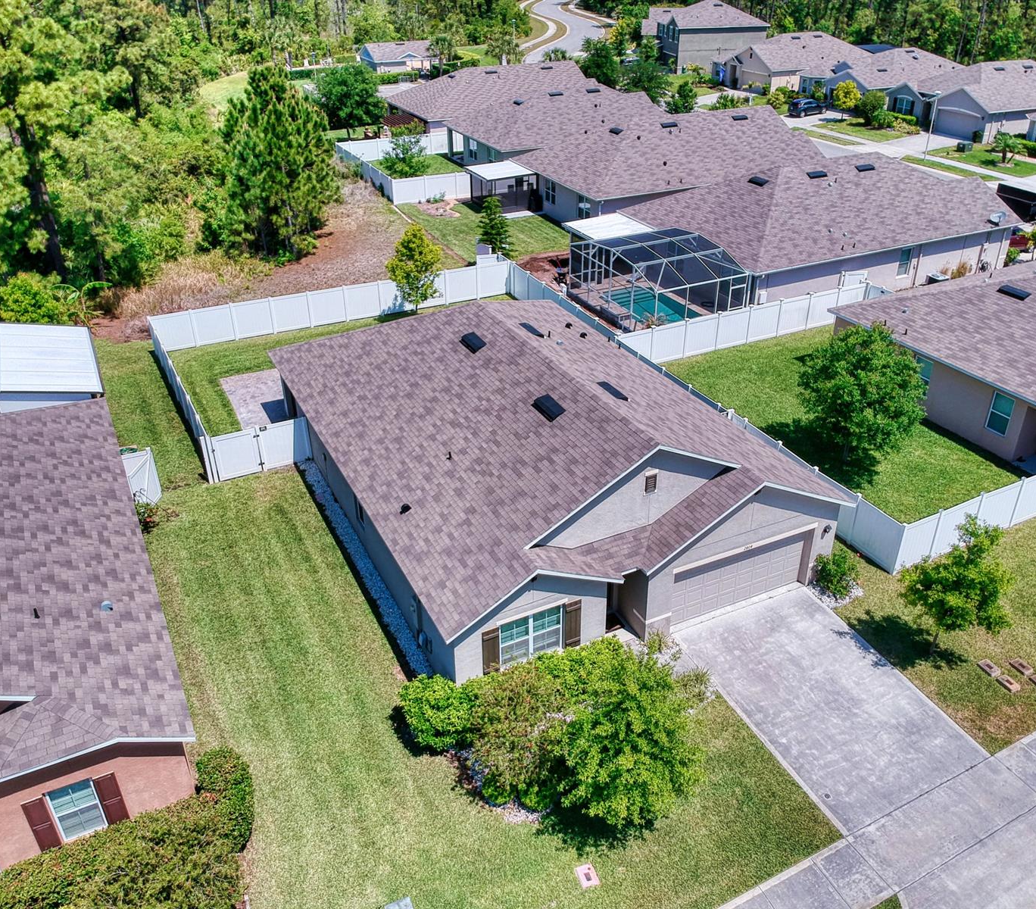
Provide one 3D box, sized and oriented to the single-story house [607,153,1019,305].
[{"bbox_3d":[17.719,-14.345,51.542,19.600,5.900,13.100,-14,34,-22],"label":"single-story house"}]

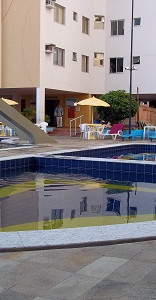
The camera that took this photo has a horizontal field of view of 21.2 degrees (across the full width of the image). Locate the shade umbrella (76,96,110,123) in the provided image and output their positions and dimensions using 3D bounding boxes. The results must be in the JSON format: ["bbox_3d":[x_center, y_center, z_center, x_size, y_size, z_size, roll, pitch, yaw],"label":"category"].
[{"bbox_3d":[0.759,-1.569,20.500,1.750,2.120,1.750,1,4,0],"label":"shade umbrella"}]

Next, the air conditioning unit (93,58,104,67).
[{"bbox_3d":[1.533,-6.527,31.100,0.720,0.540,0.550,-1,5,-25],"label":"air conditioning unit"}]

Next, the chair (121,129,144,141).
[{"bbox_3d":[2.807,-0.742,21.178,0.620,0.550,1.650,3,5,27],"label":"chair"}]

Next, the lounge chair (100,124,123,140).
[{"bbox_3d":[1.627,-0.855,20.200,0.680,0.780,1.500,4,5,37],"label":"lounge chair"}]

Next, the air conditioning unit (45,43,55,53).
[{"bbox_3d":[-1.739,-6.392,26.300,0.420,0.520,0.600,3,5,28],"label":"air conditioning unit"}]

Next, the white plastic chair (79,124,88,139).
[{"bbox_3d":[0.301,-0.993,21.600,0.550,0.800,0.550,4,6,41],"label":"white plastic chair"}]

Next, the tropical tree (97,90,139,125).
[{"bbox_3d":[2.453,-2.560,26.087,2.550,2.350,2.500,1,4,0],"label":"tropical tree"}]

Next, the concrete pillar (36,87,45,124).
[{"bbox_3d":[-2.304,-2.358,25.700,0.320,2.850,0.450,3,5,28],"label":"concrete pillar"}]

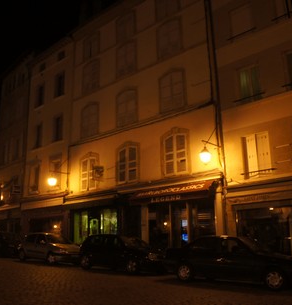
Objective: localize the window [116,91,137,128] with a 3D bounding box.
[{"bbox_3d":[-1.076,-2.527,19.562,1.597,2.109,0.150,-13,-18,39],"label":"window"}]

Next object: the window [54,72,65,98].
[{"bbox_3d":[-6.127,-4.858,24.612,1.139,1.641,0.200,-13,-18,39],"label":"window"}]

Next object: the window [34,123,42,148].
[{"bbox_3d":[-7.869,-1.239,25.202,0.860,1.880,0.150,-14,-20,39],"label":"window"}]

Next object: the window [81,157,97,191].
[{"bbox_3d":[-3.442,1.259,20.592,1.350,1.980,0.150,-14,-20,39],"label":"window"}]

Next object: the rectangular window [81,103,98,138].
[{"bbox_3d":[-3.627,-2.055,22.173,1.727,2.162,0.200,-14,-19,39],"label":"rectangular window"}]

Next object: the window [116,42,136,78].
[{"bbox_3d":[-1.168,-5.422,20.287,1.520,1.910,0.150,-14,-20,39],"label":"window"}]

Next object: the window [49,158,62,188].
[{"bbox_3d":[-5.991,1.381,22.846,1.300,2.080,0.150,-14,-20,39],"label":"window"}]

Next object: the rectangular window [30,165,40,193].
[{"bbox_3d":[-7.869,1.828,24.410,1.040,2.030,0.150,-14,-20,39],"label":"rectangular window"}]

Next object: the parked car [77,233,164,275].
[{"bbox_3d":[-0.883,3.939,13.719,4.000,1.430,1.680,-12,-18,40],"label":"parked car"}]

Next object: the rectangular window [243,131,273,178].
[{"bbox_3d":[4.616,0.135,14.345,1.156,1.768,0.200,-14,-19,39],"label":"rectangular window"}]

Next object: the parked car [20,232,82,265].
[{"bbox_3d":[-4.560,4.660,17.020,4.020,1.410,1.680,-11,-18,40],"label":"parked car"}]

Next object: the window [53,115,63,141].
[{"bbox_3d":[-6.067,-1.665,23.822,1.106,1.823,0.200,-13,-18,39],"label":"window"}]

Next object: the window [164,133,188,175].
[{"bbox_3d":[1.486,0.074,17.128,1.387,1.931,0.200,-14,-19,39],"label":"window"}]

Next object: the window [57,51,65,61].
[{"bbox_3d":[-6.184,-7.057,25.202,0.790,0.560,0.150,-14,-20,39],"label":"window"}]

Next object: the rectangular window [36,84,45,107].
[{"bbox_3d":[-7.957,-4.292,26.107,1.080,1.591,0.200,-13,-18,39],"label":"rectangular window"}]

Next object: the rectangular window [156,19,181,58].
[{"bbox_3d":[1.246,-6.263,18.896,1.591,1.904,0.200,-14,-19,39],"label":"rectangular window"}]

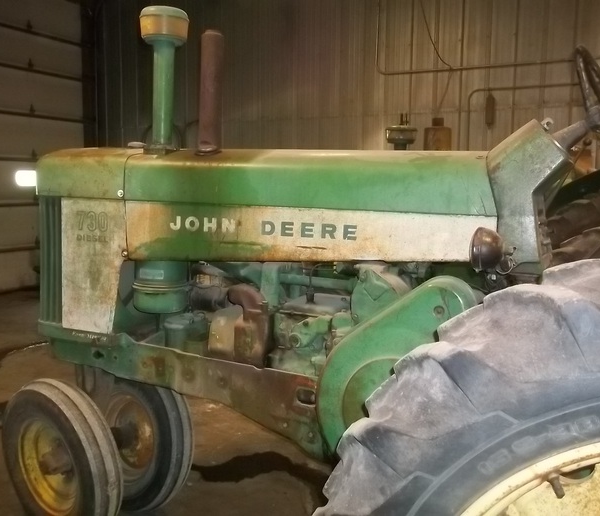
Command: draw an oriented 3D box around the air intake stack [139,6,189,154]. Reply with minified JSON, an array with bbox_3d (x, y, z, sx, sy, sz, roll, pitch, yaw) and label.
[{"bbox_3d":[-0.522,-0.673,2.431,0.196,0.532,0.196,6,8,31],"label":"air intake stack"}]

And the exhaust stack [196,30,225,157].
[{"bbox_3d":[-0.323,-0.599,2.315,0.097,0.432,0.097,6,8,31],"label":"exhaust stack"}]

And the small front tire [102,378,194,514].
[{"bbox_3d":[-0.803,0.853,3.088,0.719,0.719,0.180,6,2,37],"label":"small front tire"}]

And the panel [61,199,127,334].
[{"bbox_3d":[-0.798,0.038,2.485,0.375,0.534,0.040,6,8,31],"label":"panel"}]

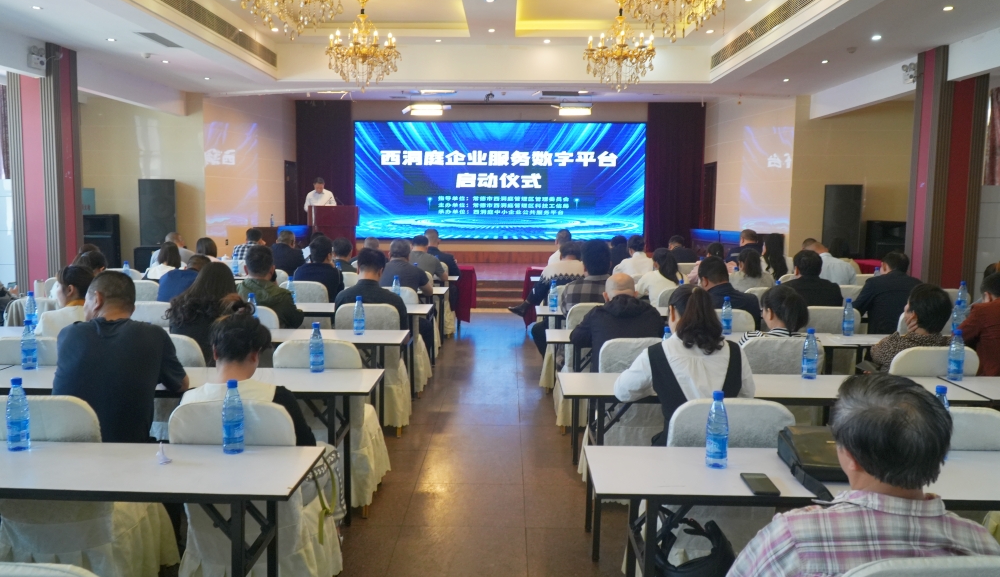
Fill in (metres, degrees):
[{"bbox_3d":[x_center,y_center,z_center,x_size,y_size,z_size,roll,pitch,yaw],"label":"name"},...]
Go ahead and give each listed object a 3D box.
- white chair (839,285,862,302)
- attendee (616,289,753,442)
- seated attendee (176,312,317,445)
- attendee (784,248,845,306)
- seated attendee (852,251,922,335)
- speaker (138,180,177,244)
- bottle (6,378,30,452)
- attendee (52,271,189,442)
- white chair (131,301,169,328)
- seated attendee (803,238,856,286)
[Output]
[{"bbox_3d":[3.216,0.397,7.171,0.500,0.885,0.540,1,6,0],"label":"white chair"},{"bbox_3d":[0.725,0.598,3.055,0.540,1.220,0.720,0,6,-4],"label":"attendee"},{"bbox_3d":[-0.956,0.614,2.995,0.540,1.170,0.740,1,6,1],"label":"seated attendee"},{"bbox_3d":[2.134,0.354,5.374,0.520,1.275,0.760,1,6,1],"label":"attendee"},{"bbox_3d":[3.050,0.343,5.906,0.520,1.240,0.780,1,6,0],"label":"seated attendee"},{"bbox_3d":[-5.143,-1.142,11.336,0.510,0.975,0.480,-1,6,-17],"label":"speaker"},{"bbox_3d":[-1.509,0.392,2.345,0.068,0.222,0.068,1,6,0],"label":"bottle"},{"bbox_3d":[-1.445,0.557,3.009,0.540,1.264,0.780,1,6,0],"label":"attendee"},{"bbox_3d":[-2.292,0.516,5.240,0.470,0.890,0.560,1,6,1],"label":"white chair"},{"bbox_3d":[2.820,0.233,6.535,0.530,1.290,0.800,1,6,1],"label":"seated attendee"}]

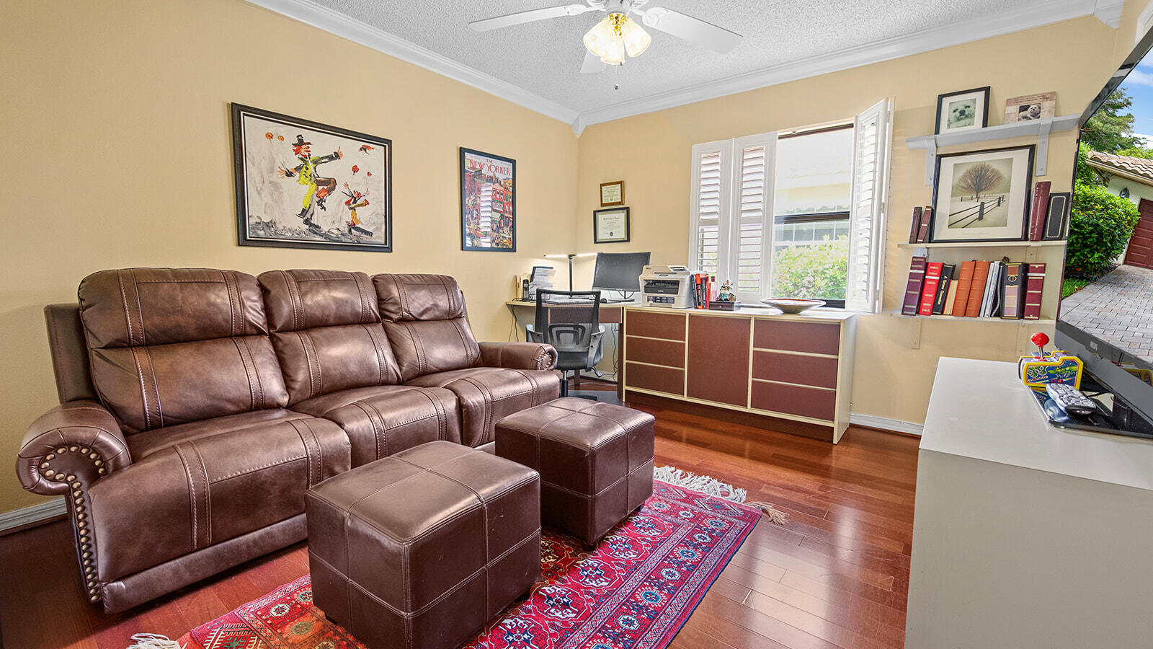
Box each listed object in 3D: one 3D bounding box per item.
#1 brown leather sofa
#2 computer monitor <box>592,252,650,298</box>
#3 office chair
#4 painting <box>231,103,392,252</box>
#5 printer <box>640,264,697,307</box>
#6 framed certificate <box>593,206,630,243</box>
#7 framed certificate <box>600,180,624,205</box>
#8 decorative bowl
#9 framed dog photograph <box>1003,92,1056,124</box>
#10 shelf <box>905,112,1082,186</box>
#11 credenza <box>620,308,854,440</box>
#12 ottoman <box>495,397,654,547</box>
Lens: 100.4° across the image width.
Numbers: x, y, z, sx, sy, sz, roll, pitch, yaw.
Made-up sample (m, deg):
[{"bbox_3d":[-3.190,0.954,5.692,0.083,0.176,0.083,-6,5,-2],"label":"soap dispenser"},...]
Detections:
[{"bbox_3d":[-1.107,0.252,2.394,0.960,1.044,2.235,5,8,38],"label":"brown leather sofa"},{"bbox_3d":[0.381,-0.381,4.036,0.545,0.420,0.200,5,8,38],"label":"computer monitor"},{"bbox_3d":[-0.076,0.186,3.640,0.600,0.900,0.600,1,6,4],"label":"office chair"},{"bbox_3d":[-1.428,-0.767,2.699,0.036,0.688,0.838,5,8,38],"label":"painting"},{"bbox_3d":[0.758,-0.294,3.791,0.405,0.320,0.390,5,7,36],"label":"printer"},{"bbox_3d":[0.316,-0.888,4.332,0.392,0.300,0.020,5,8,38],"label":"framed certificate"},{"bbox_3d":[0.324,-1.167,4.317,0.237,0.200,0.027,5,8,38],"label":"framed certificate"},{"bbox_3d":[1.457,-0.113,3.238,0.400,0.087,0.400,5,8,38],"label":"decorative bowl"},{"bbox_3d":[2.436,-1.137,2.582,0.195,0.180,0.020,5,-5,38],"label":"framed dog photograph"},{"bbox_3d":[2.260,-0.943,2.672,0.705,0.243,0.236,5,8,38],"label":"shelf"},{"bbox_3d":[1.127,0.281,3.541,1.530,0.765,0.455,5,8,38],"label":"credenza"},{"bbox_3d":[0.006,0.584,2.048,0.470,0.425,0.470,5,8,38],"label":"ottoman"}]

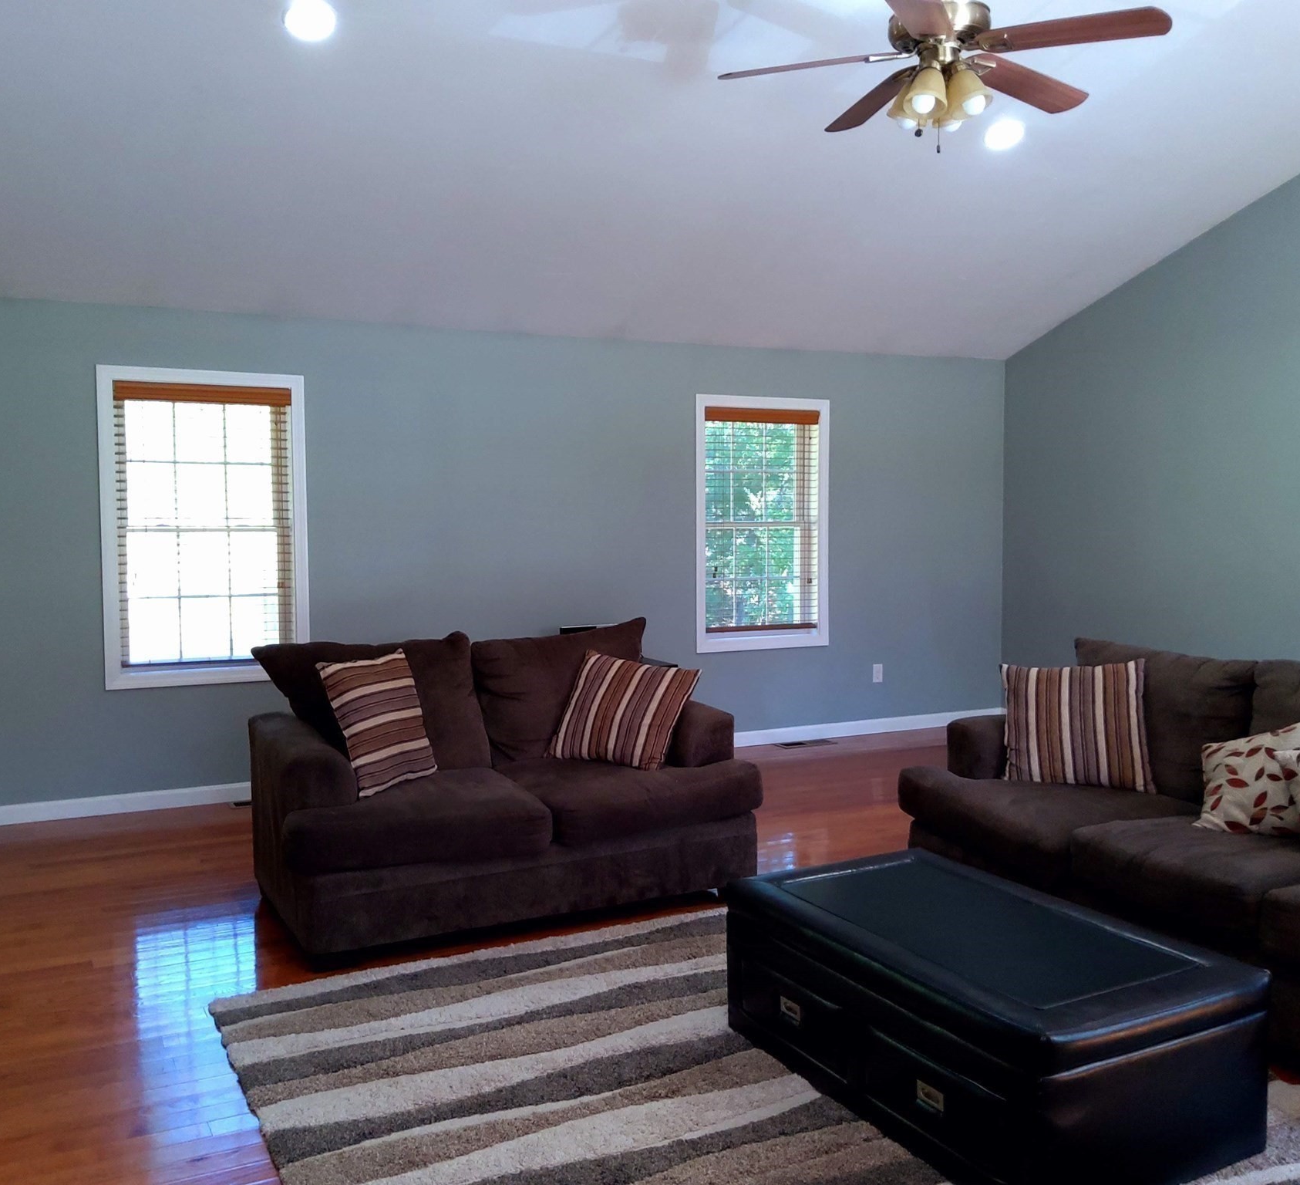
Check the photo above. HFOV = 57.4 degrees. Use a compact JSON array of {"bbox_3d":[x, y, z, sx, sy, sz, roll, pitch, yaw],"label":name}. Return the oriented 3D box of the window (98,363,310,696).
[{"bbox_3d":[-2.203,-0.315,5.908,0.955,1.550,0.110,-2,4,-25],"label":"window"}]

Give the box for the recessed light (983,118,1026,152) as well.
[{"bbox_3d":[1.586,-2.055,5.310,0.180,0.050,0.180,-2,-14,-25],"label":"recessed light"}]

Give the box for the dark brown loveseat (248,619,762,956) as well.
[{"bbox_3d":[-0.539,0.664,4.471,1.695,0.970,0.910,-2,4,-25],"label":"dark brown loveseat"}]

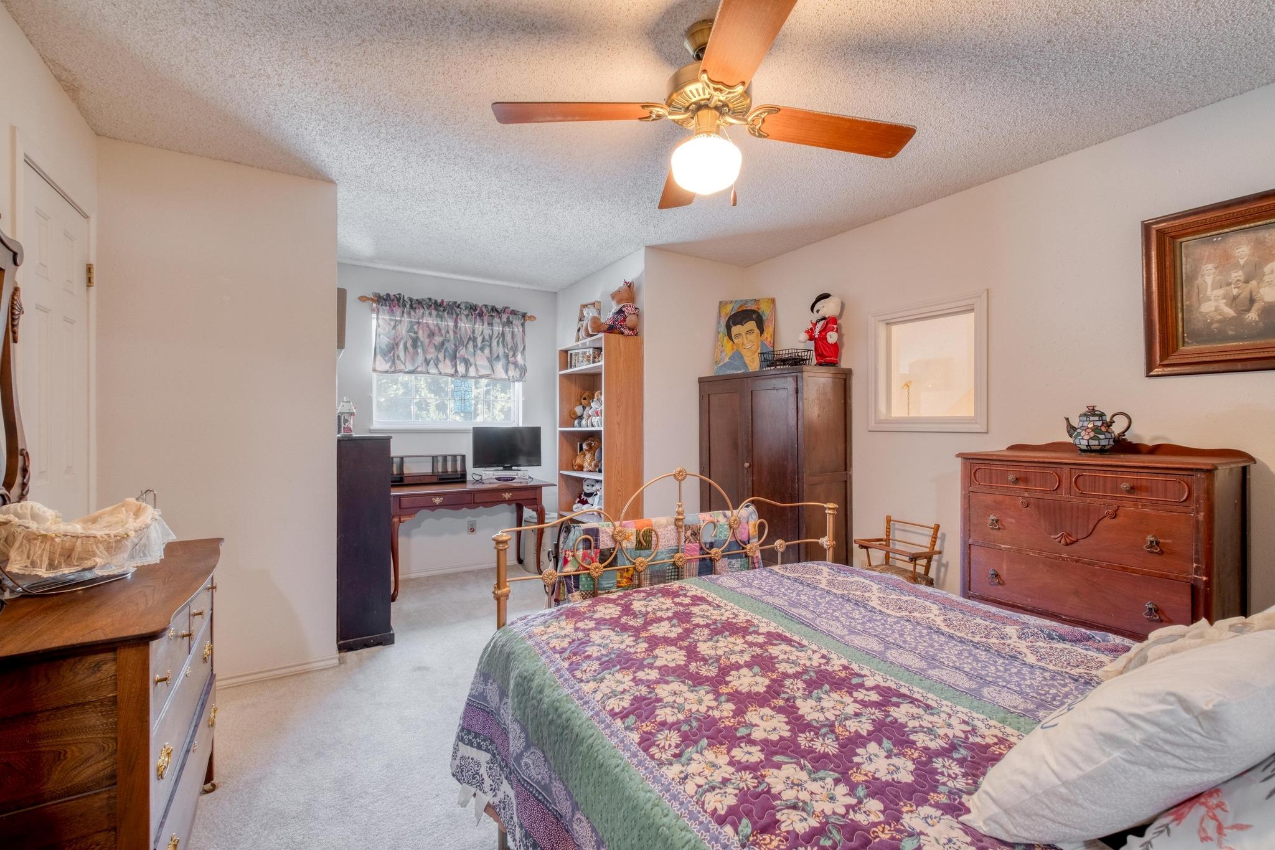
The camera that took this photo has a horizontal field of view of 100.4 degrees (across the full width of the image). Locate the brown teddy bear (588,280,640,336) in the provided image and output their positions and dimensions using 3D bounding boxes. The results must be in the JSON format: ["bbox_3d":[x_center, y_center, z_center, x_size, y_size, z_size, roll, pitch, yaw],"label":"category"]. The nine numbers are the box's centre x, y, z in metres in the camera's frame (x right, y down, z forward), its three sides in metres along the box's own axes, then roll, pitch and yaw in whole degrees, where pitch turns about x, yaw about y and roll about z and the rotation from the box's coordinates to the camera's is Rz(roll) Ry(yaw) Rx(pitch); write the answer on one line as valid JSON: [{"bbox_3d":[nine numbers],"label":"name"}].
[{"bbox_3d":[-0.186,-0.792,3.623,0.340,0.385,0.250,0,0,-21],"label":"brown teddy bear"}]

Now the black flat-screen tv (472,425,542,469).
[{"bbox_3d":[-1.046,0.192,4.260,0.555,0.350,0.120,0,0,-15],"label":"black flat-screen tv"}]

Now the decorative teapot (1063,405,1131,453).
[{"bbox_3d":[1.895,0.028,2.190,0.140,0.195,0.208,0,0,-38],"label":"decorative teapot"}]

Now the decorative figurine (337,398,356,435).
[{"bbox_3d":[-1.618,-0.048,2.954,0.090,0.220,0.090,0,0,-43],"label":"decorative figurine"}]

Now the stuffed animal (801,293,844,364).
[{"bbox_3d":[1.125,-0.575,3.260,0.190,0.470,0.220,0,0,-29],"label":"stuffed animal"}]

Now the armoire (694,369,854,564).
[{"bbox_3d":[0.877,0.447,3.554,0.450,1.565,0.945,0,0,-33],"label":"armoire"}]

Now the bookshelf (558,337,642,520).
[{"bbox_3d":[-0.285,0.319,3.863,0.300,1.800,0.780,0,0,-29],"label":"bookshelf"}]

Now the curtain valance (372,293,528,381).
[{"bbox_3d":[-1.482,-0.686,4.335,1.230,0.590,0.100,0,0,-33],"label":"curtain valance"}]

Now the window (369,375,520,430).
[{"bbox_3d":[-1.550,-0.410,4.430,1.190,0.900,0.100,0,0,-29],"label":"window"}]

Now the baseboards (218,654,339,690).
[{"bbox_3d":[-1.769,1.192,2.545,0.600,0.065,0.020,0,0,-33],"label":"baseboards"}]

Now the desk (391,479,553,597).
[{"bbox_3d":[-1.335,0.850,4.160,1.280,0.740,0.570,0,0,-30],"label":"desk"}]

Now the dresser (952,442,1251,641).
[{"bbox_3d":[1.778,0.647,2.070,0.540,1.145,0.750,0,0,-32],"label":"dresser"}]

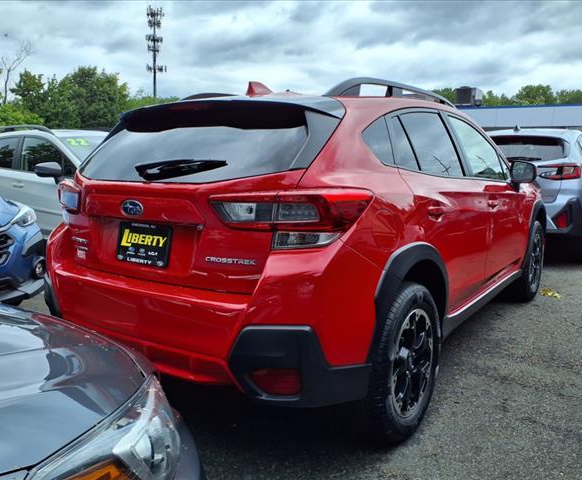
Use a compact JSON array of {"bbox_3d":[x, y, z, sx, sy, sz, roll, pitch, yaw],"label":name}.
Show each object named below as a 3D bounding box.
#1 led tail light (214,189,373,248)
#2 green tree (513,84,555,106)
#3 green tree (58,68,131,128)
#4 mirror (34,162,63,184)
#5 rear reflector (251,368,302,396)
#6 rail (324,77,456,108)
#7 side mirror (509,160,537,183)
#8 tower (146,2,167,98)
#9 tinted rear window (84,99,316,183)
[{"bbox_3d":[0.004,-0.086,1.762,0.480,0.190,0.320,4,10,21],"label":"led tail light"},{"bbox_3d":[30.172,-13.964,62.859,6.000,10.830,6.000,5,10,26],"label":"green tree"},{"bbox_3d":[-12.642,-7.695,32.550,4.490,6.940,4.490,-3,10,-21],"label":"green tree"},{"bbox_3d":[-2.313,-0.667,4.746,0.150,0.180,0.210,6,11,34],"label":"mirror"},{"bbox_3d":[-0.044,0.466,1.633,0.160,0.085,0.050,2,9,8],"label":"rear reflector"},{"bbox_3d":[0.597,-0.713,2.554,0.070,0.130,1.600,7,11,35],"label":"rail"},{"bbox_3d":[1.588,-0.458,3.404,0.190,0.170,0.140,7,11,35],"label":"side mirror"},{"bbox_3d":[-31.451,-36.420,117.863,4.610,36.120,4.610,-2,9,-15],"label":"tower"},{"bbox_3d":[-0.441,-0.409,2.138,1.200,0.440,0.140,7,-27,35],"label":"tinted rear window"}]

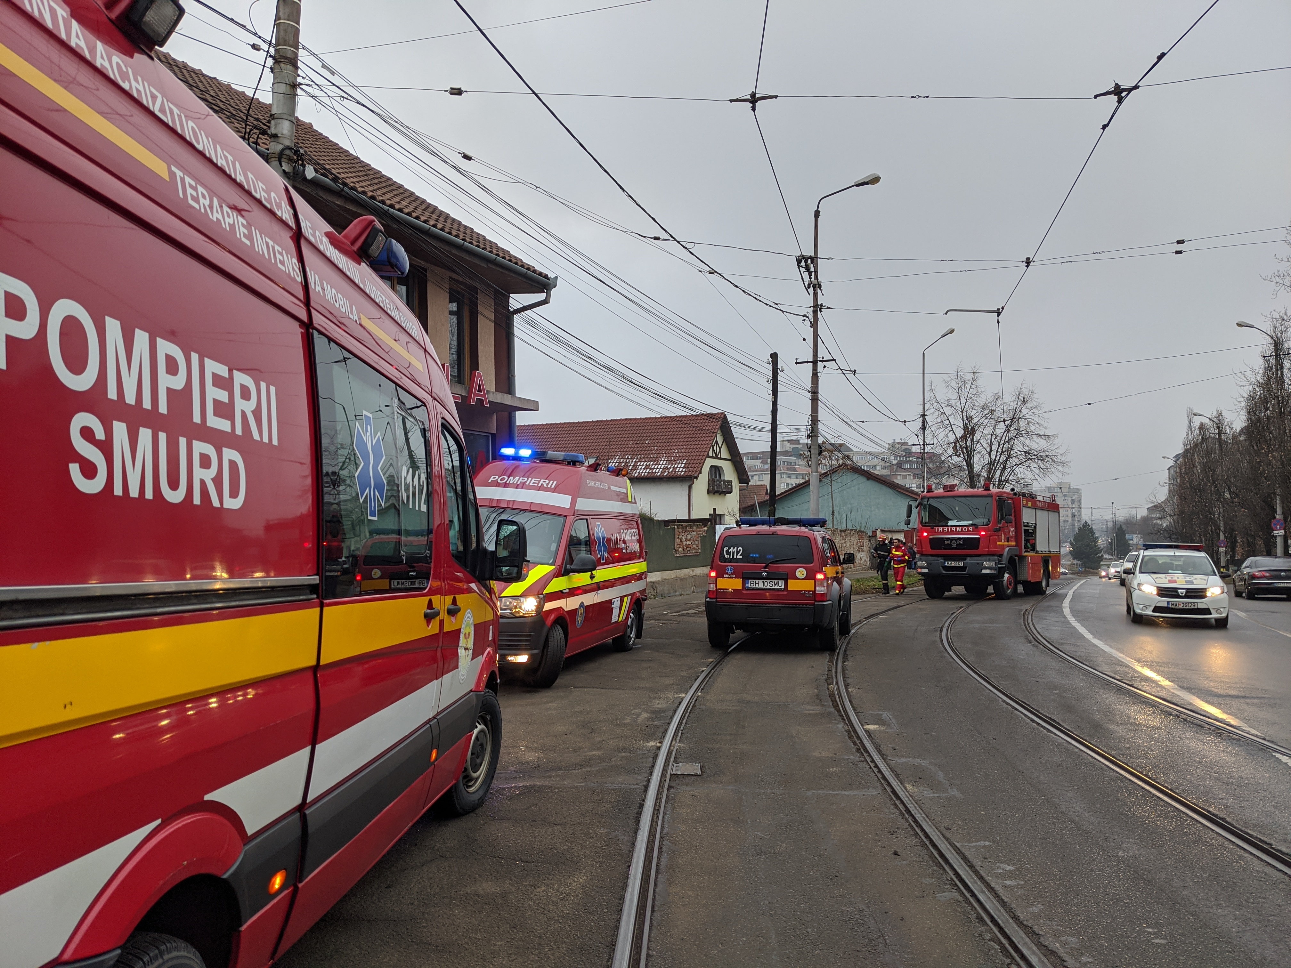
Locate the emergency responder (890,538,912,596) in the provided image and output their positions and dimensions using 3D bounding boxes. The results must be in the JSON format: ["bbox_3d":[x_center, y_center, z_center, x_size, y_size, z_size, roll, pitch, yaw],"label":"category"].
[{"bbox_3d":[7.820,2.520,30.800,0.620,1.740,0.500,-2,-4,36],"label":"emergency responder"}]

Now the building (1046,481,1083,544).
[{"bbox_3d":[220.303,15.395,530.000,15.000,34.000,17.000,3,-4,-41],"label":"building"}]

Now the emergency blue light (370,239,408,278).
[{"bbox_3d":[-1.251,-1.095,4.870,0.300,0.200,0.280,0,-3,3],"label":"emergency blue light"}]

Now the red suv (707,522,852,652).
[{"bbox_3d":[2.204,1.505,15.800,1.880,1.880,4.580,0,-3,15],"label":"red suv"}]

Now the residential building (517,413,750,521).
[{"bbox_3d":[-2.187,0.550,61.022,15.500,8.940,7.400,-1,-4,31],"label":"residential building"}]

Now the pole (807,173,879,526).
[{"bbox_3d":[5.379,-2.622,27.270,2.000,11.530,0.400,-1,-4,27],"label":"pole"}]

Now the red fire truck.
[{"bbox_3d":[10.528,1.828,30.715,2.600,3.200,7.070,-2,-4,35],"label":"red fire truck"}]

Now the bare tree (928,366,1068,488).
[{"bbox_3d":[18.513,-0.635,53.051,7.300,10.970,7.300,0,-4,18],"label":"bare tree"}]

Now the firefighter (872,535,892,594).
[{"bbox_3d":[7.305,2.495,31.100,0.620,1.830,0.500,-1,-3,22],"label":"firefighter"}]

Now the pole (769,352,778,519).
[{"bbox_3d":[4.130,-0.420,33.000,0.250,7.800,0.250,1,-3,0],"label":"pole"}]

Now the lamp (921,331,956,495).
[{"bbox_3d":[13.498,-1.423,46.559,1.600,11.630,0.350,-1,-4,30],"label":"lamp"}]

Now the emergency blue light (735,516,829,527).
[{"bbox_3d":[2.170,0.610,15.650,1.400,0.140,0.300,0,-3,15],"label":"emergency blue light"}]

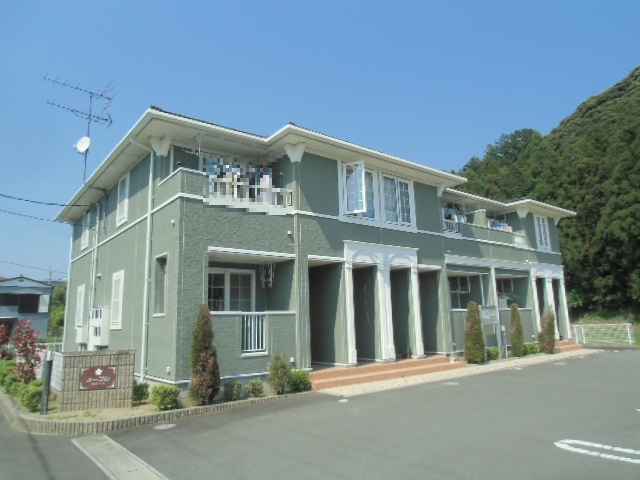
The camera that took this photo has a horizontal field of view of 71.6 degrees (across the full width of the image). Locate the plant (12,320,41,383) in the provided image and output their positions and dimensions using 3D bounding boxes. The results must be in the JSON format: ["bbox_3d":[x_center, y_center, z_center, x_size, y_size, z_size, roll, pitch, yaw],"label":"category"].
[{"bbox_3d":[-8.116,3.112,12.262,0.720,1.747,0.720,5,-13,-33],"label":"plant"}]

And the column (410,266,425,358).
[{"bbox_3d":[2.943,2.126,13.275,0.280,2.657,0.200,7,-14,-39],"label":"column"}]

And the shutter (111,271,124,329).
[{"bbox_3d":[-5.551,1.657,12.074,0.090,1.574,1.101,7,-14,-39],"label":"shutter"}]

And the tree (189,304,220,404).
[{"bbox_3d":[-2.156,2.123,8.283,0.550,1.795,0.550,6,-13,-38],"label":"tree"}]

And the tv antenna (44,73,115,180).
[{"bbox_3d":[-7.664,-3.462,13.990,2.021,3.547,1.040,8,-14,-43],"label":"tv antenna"}]

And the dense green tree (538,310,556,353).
[{"bbox_3d":[8.609,3.459,16.792,0.565,1.659,0.565,6,-13,-38],"label":"dense green tree"}]

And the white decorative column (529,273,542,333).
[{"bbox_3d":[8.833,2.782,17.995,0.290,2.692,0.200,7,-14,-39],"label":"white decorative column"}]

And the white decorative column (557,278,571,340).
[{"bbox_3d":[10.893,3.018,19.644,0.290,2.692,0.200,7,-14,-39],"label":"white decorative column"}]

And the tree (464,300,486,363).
[{"bbox_3d":[4.885,2.892,13.941,0.612,1.924,0.612,6,-13,-38],"label":"tree"}]

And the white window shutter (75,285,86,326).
[{"bbox_3d":[-8.543,2.374,15.786,0.090,1.554,1.243,6,-13,-38],"label":"white window shutter"}]

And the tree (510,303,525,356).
[{"bbox_3d":[6.890,3.186,15.479,0.408,1.804,0.408,6,-13,-38],"label":"tree"}]

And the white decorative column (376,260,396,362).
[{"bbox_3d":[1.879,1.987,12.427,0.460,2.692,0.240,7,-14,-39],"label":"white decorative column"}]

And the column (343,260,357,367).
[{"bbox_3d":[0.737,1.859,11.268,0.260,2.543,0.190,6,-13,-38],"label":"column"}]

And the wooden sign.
[{"bbox_3d":[-3.858,2.408,7.690,0.562,0.382,0.030,0,-10,-10],"label":"wooden sign"}]

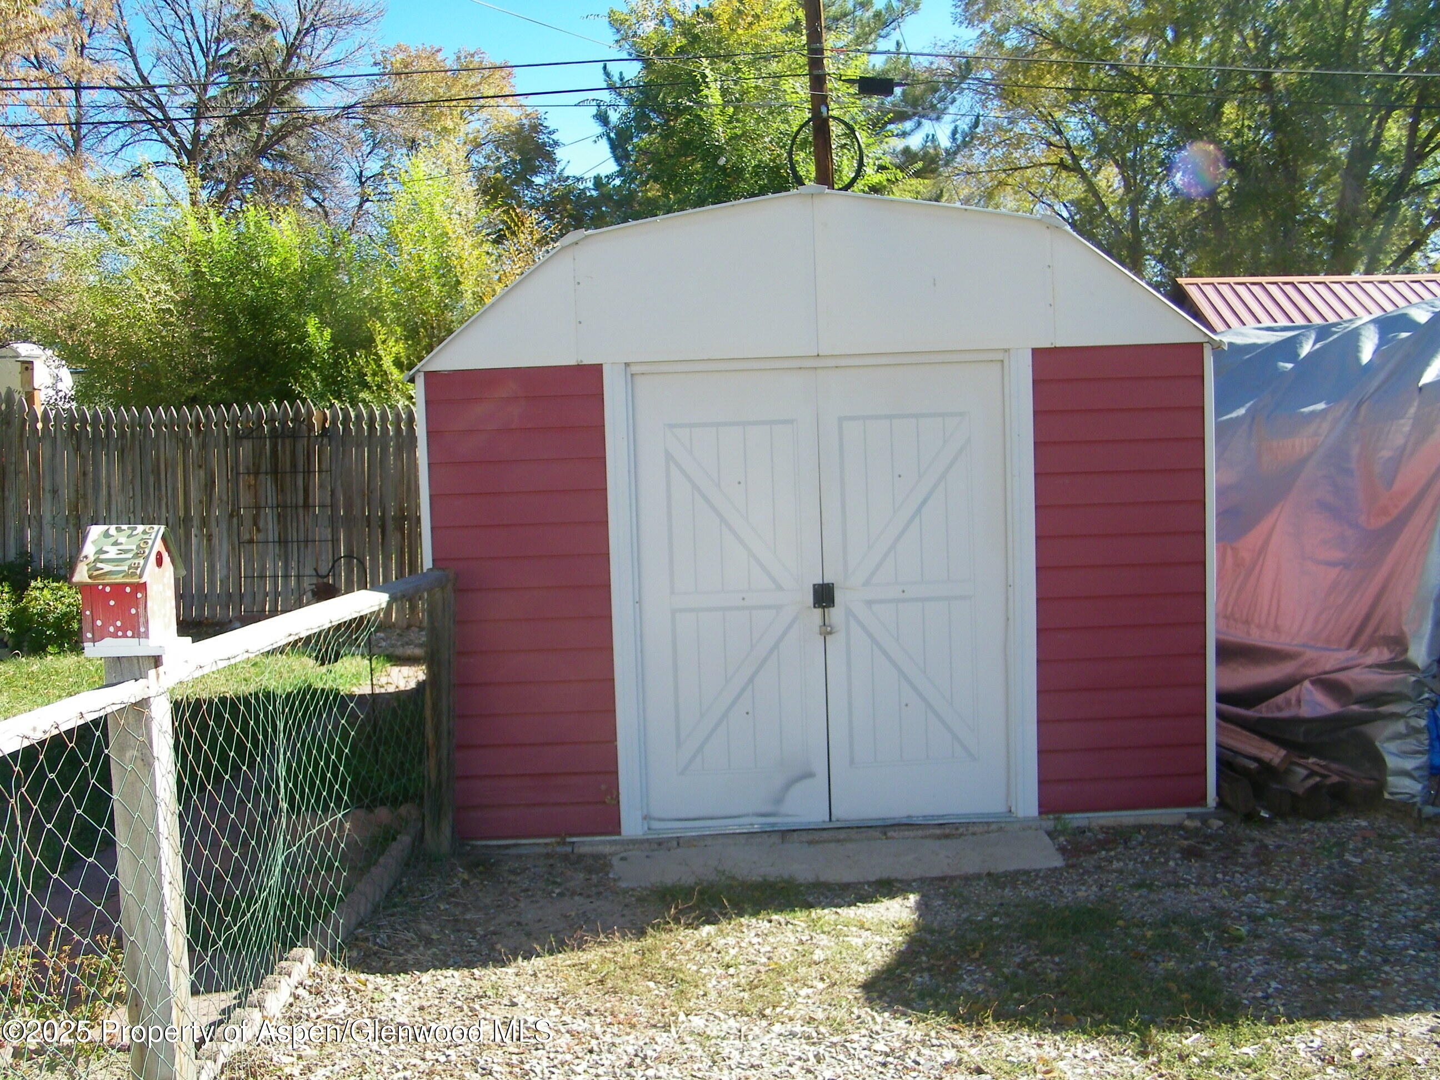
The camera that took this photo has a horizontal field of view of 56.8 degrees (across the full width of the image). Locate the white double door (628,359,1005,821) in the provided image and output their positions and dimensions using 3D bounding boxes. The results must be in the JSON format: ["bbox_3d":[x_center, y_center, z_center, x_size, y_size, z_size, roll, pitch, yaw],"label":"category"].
[{"bbox_3d":[0.395,0.219,5.118,1.424,1.749,0.050,-2,5,-1],"label":"white double door"}]

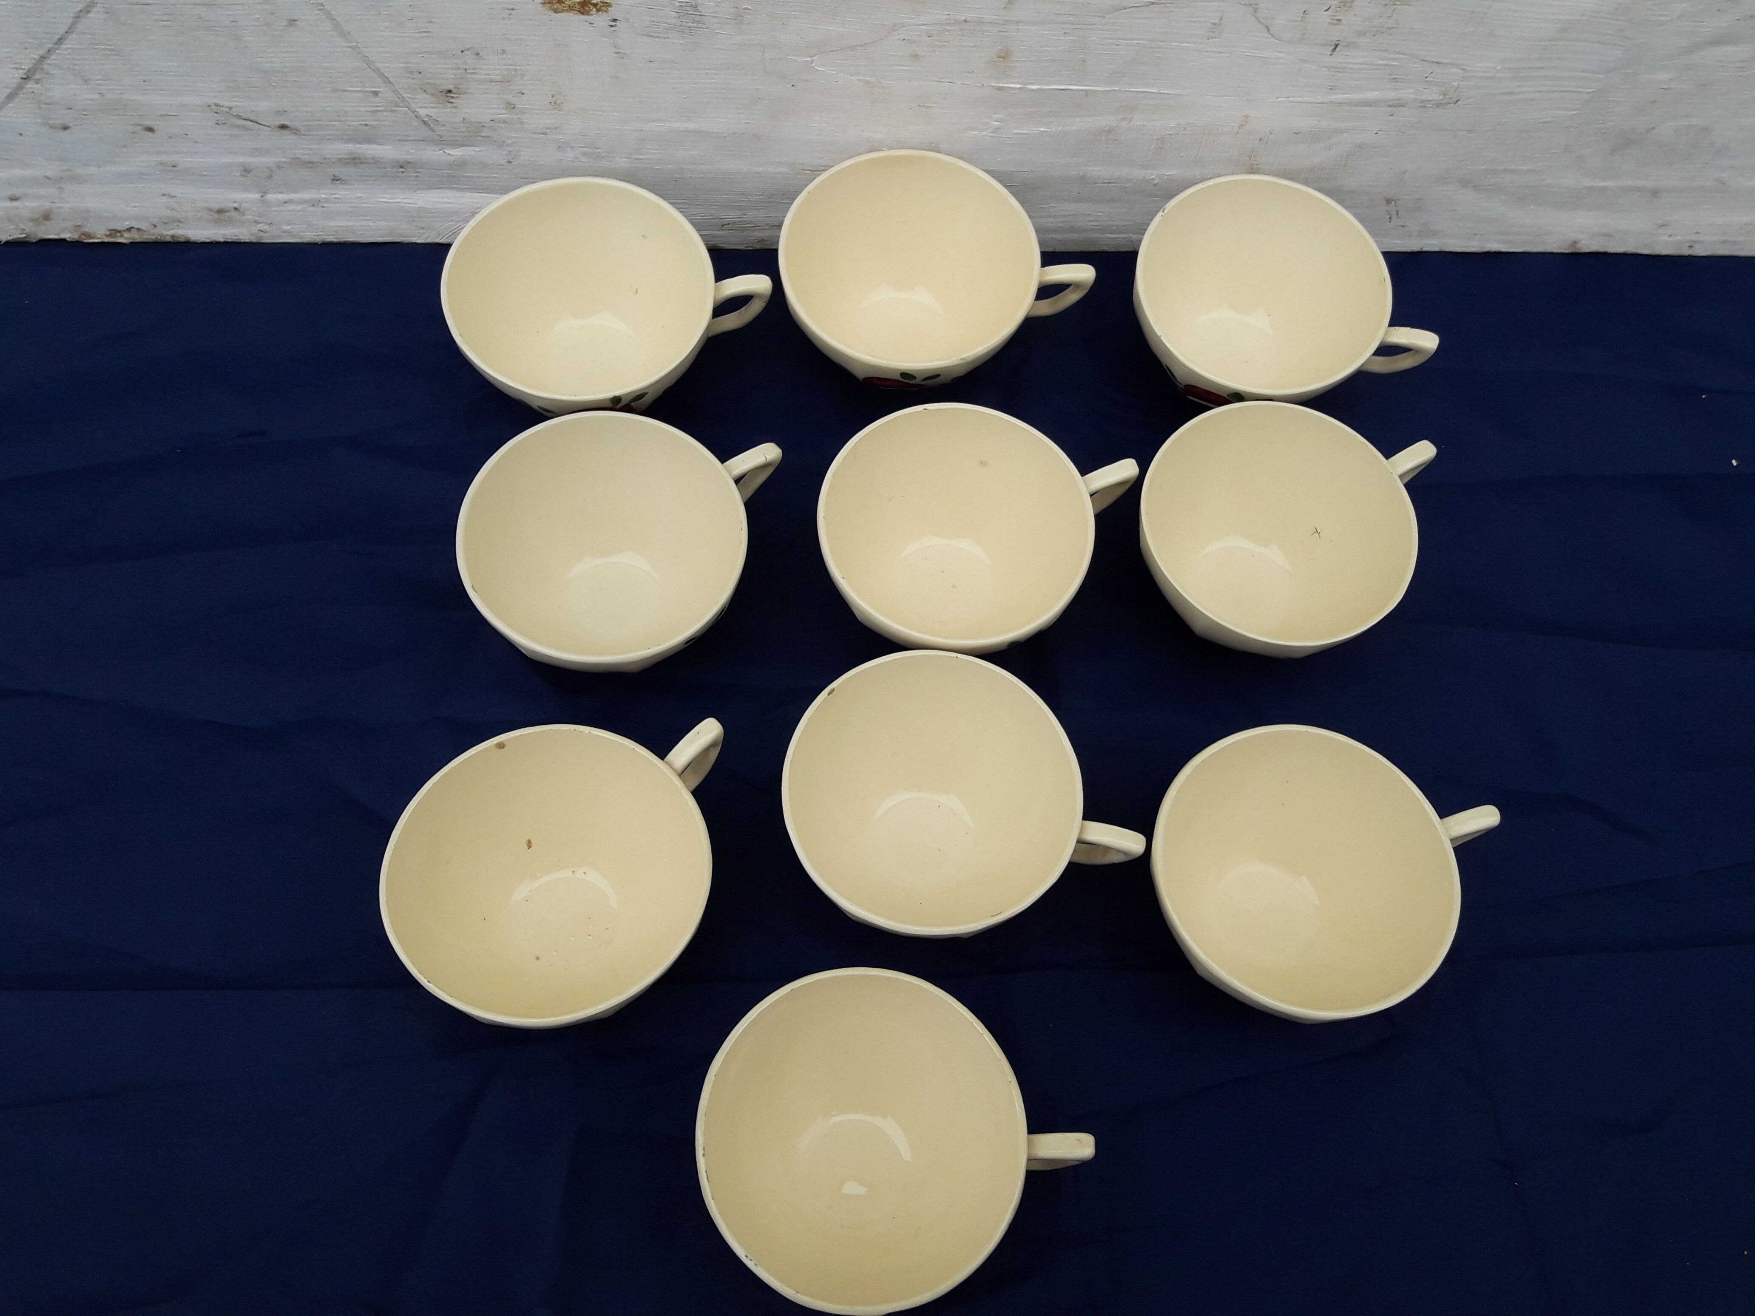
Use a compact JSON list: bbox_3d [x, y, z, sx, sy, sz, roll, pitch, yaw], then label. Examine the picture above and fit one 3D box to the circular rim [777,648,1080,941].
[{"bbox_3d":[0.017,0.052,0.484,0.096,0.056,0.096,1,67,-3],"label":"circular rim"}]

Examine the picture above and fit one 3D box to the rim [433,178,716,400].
[{"bbox_3d":[-0.112,-0.127,0.551,0.100,0.056,0.100,-8,68,-7],"label":"rim"}]

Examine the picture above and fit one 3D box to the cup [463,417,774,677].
[{"bbox_3d":[-0.088,-0.039,0.525,0.122,0.054,0.100,-32,73,-14],"label":"cup"}]

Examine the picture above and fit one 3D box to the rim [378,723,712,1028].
[{"bbox_3d":[-0.097,0.070,0.473,0.099,0.062,0.120,42,71,13],"label":"rim"}]

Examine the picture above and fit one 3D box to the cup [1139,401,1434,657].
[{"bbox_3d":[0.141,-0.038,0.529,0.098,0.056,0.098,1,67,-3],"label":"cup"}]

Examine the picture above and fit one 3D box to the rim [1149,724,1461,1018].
[{"bbox_3d":[0.151,0.076,0.493,0.122,0.054,0.100,-15,70,-8],"label":"rim"}]

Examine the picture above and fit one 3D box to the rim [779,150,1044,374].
[{"bbox_3d":[0.011,-0.146,0.566,0.100,0.048,0.100,0,68,-3],"label":"rim"}]

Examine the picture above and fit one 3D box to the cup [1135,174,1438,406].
[{"bbox_3d":[0.157,-0.129,0.571,0.120,0.062,0.099,14,67,3],"label":"cup"}]

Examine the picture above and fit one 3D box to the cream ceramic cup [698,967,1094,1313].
[{"bbox_3d":[0.005,0.154,0.453,0.122,0.054,0.100,4,68,-1],"label":"cream ceramic cup"}]

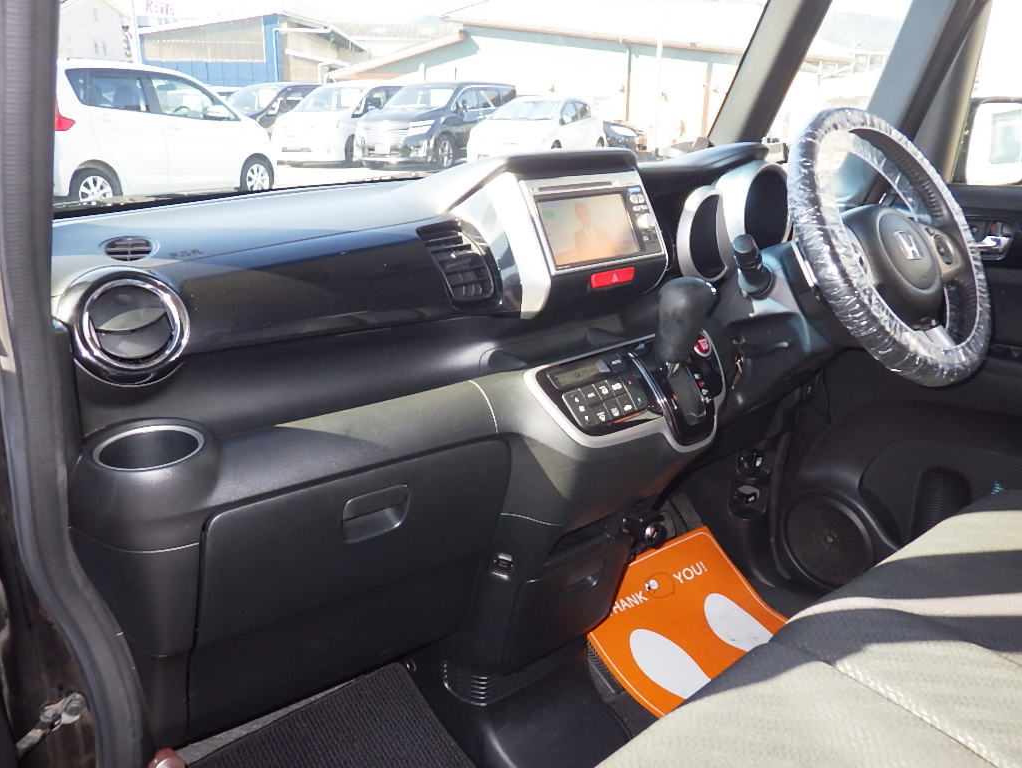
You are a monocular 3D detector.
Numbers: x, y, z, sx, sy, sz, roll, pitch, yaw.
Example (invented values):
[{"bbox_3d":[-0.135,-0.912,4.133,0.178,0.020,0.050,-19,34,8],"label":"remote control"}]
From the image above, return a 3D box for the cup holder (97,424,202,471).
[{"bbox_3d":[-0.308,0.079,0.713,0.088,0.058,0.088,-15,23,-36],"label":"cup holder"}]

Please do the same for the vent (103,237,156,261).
[{"bbox_3d":[-0.350,-0.120,0.760,0.051,0.015,0.051,-15,40,-36],"label":"vent"}]

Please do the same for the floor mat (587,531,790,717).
[{"bbox_3d":[0.371,0.453,1.420,0.370,0.045,0.430,-15,41,-36],"label":"floor mat"}]

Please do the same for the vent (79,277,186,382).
[{"bbox_3d":[-0.334,-0.048,0.725,0.093,0.093,0.045,-15,3,-36],"label":"vent"}]

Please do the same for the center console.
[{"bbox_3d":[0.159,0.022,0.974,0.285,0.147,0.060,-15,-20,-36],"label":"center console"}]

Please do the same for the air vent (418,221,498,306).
[{"bbox_3d":[-0.063,-0.127,0.914,0.080,0.098,0.035,-15,-13,-36],"label":"air vent"}]

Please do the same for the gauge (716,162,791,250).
[{"bbox_3d":[0.355,-0.253,1.206,0.125,0.125,0.070,-15,3,-36],"label":"gauge"}]

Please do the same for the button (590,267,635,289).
[{"bbox_3d":[0.112,-0.118,0.927,0.066,0.020,0.014,-15,-2,-36],"label":"button"}]

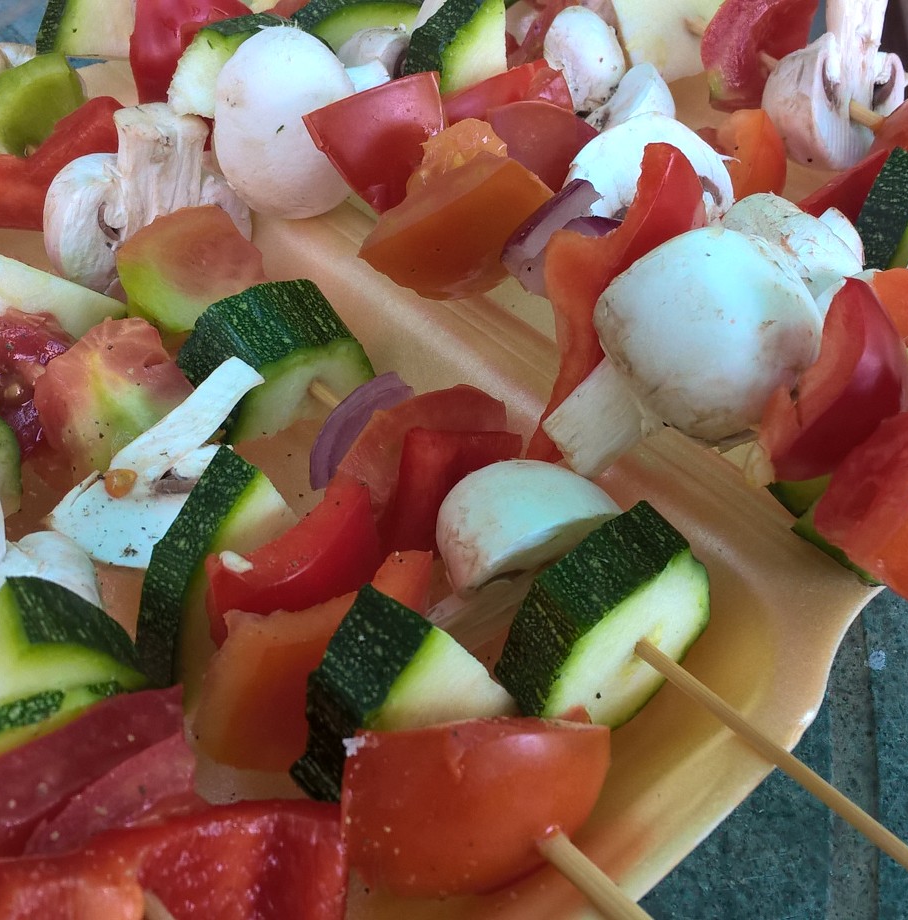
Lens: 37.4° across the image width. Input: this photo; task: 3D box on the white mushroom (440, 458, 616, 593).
[{"bbox_3d":[0.015,0.013,0.266,0.039,0.021,0.030,-36,30,-25],"label":"white mushroom"}]

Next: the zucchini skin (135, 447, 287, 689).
[{"bbox_3d":[-0.046,0.022,0.264,0.014,0.046,0.026,38,30,31],"label":"zucchini skin"}]

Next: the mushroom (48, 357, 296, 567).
[{"bbox_3d":[-0.053,0.003,0.237,0.040,0.042,0.014,20,12,-29],"label":"mushroom"}]

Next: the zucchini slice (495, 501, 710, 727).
[{"bbox_3d":[0.028,0.029,0.250,0.045,0.034,0.017,-36,55,-25],"label":"zucchini slice"}]

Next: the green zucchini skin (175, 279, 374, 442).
[{"bbox_3d":[-0.035,-0.019,0.265,0.036,0.026,0.017,-24,43,-30],"label":"green zucchini skin"}]

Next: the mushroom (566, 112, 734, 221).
[{"bbox_3d":[0.050,-0.070,0.335,0.042,0.034,0.020,-6,26,-20],"label":"mushroom"}]

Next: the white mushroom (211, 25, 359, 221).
[{"bbox_3d":[-0.042,-0.086,0.345,0.042,0.047,0.036,0,0,41],"label":"white mushroom"}]

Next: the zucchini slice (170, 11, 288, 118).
[{"bbox_3d":[-0.063,-0.112,0.383,0.036,0.030,0.020,-36,55,-25],"label":"zucchini slice"}]

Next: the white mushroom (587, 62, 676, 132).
[{"bbox_3d":[0.048,-0.096,0.360,0.028,0.025,0.022,-16,44,-44],"label":"white mushroom"}]

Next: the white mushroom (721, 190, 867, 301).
[{"bbox_3d":[0.076,-0.045,0.302,0.036,0.032,0.036,0,37,0],"label":"white mushroom"}]

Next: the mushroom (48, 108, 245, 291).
[{"bbox_3d":[-0.080,-0.066,0.345,0.052,0.050,0.036,-36,55,-25],"label":"mushroom"}]

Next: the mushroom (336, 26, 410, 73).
[{"bbox_3d":[-0.026,-0.125,0.420,0.032,0.028,0.032,-16,25,10],"label":"mushroom"}]

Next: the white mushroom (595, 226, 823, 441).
[{"bbox_3d":[0.055,-0.027,0.290,0.049,0.041,0.049,-24,62,-38],"label":"white mushroom"}]

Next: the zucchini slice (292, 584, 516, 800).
[{"bbox_3d":[-0.006,0.036,0.197,0.032,0.032,0.014,6,24,-46],"label":"zucchini slice"}]

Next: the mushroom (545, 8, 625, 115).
[{"bbox_3d":[0.039,-0.119,0.400,0.026,0.028,0.032,0,72,-22],"label":"mushroom"}]

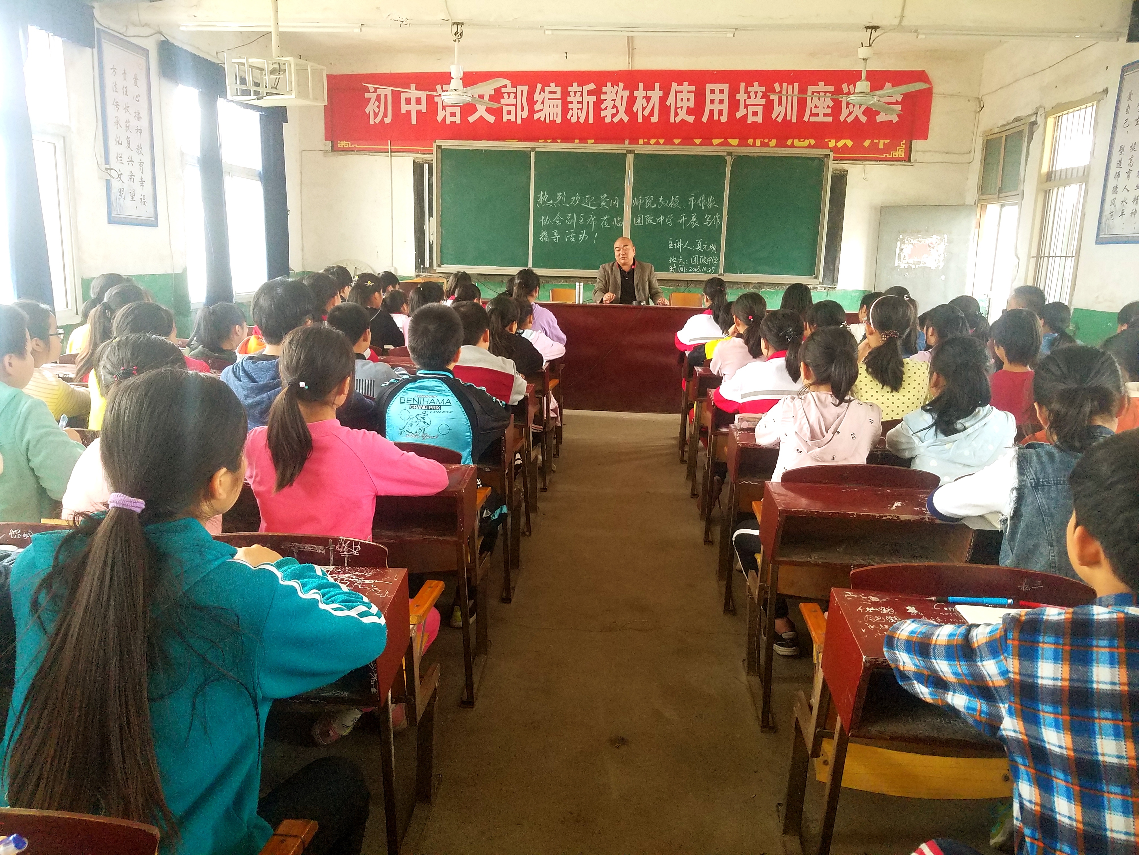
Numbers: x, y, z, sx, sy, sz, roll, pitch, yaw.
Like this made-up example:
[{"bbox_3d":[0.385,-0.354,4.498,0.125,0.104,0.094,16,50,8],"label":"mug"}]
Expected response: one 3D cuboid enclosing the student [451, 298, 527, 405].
[{"bbox_3d":[-0.389,0.032,3.775,0.450,1.190,0.660,3,12,8],"label":"student"}]

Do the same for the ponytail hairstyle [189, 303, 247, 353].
[{"bbox_3d":[-1.815,-0.512,4.412,0.190,0.250,0.260,6,12,18],"label":"ponytail hairstyle"}]

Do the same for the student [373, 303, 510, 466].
[{"bbox_3d":[-0.446,0.181,2.970,0.470,1.220,0.660,3,12,7],"label":"student"}]

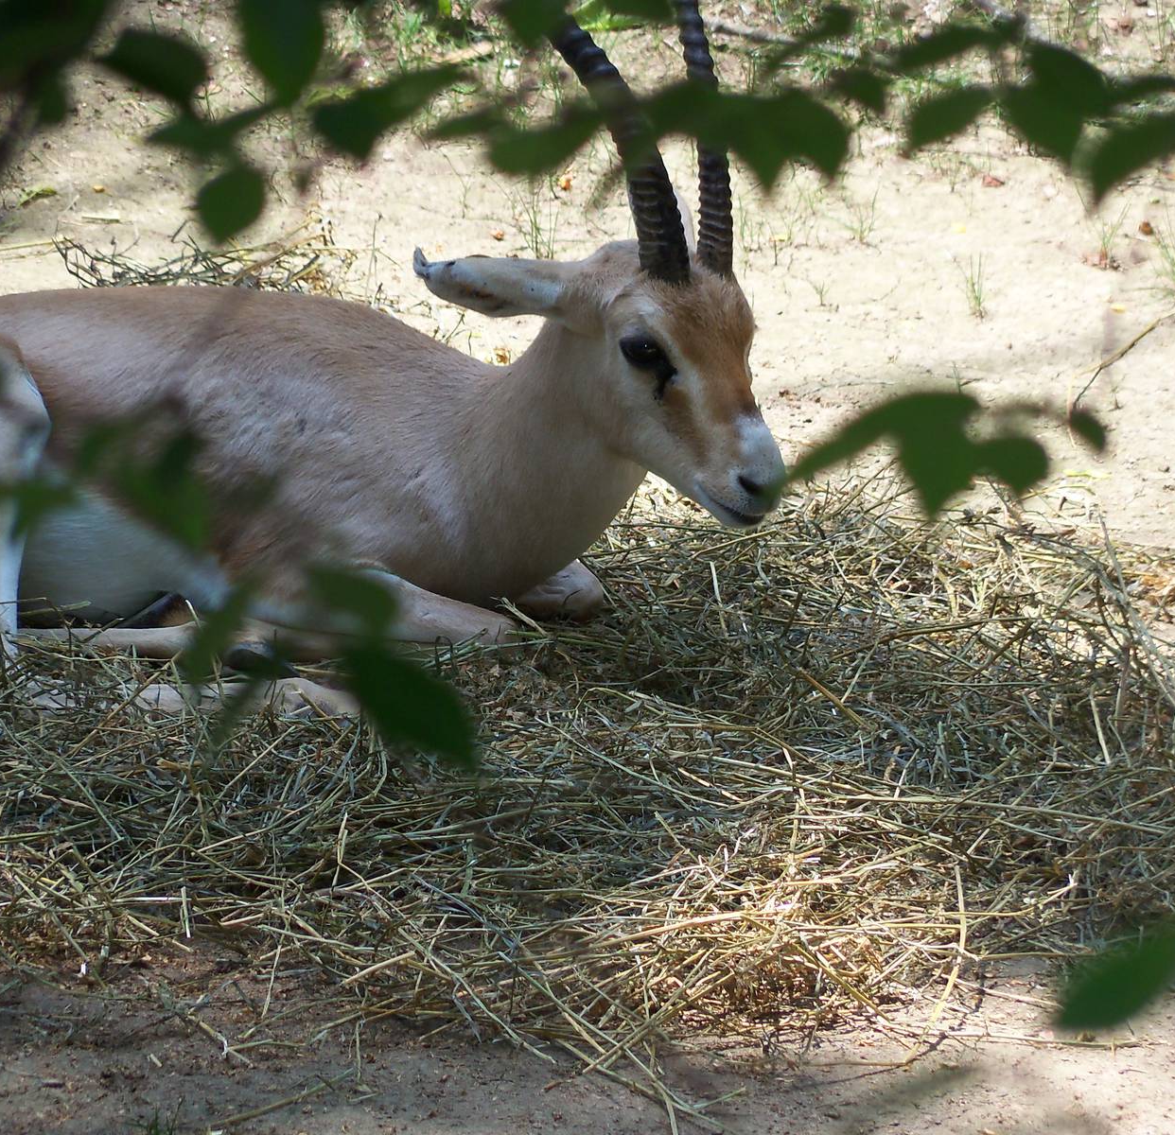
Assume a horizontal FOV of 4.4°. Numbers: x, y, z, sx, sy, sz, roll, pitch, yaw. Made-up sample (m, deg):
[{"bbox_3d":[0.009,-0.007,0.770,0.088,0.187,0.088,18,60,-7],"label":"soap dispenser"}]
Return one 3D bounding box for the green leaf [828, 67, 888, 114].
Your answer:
[{"bbox_3d":[0.117,-0.206,6.600,0.026,0.020,0.028,0,14,0],"label":"green leaf"}]

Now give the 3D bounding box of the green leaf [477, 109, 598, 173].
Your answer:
[{"bbox_3d":[-0.021,-0.181,6.500,0.054,0.028,0.035,0,14,0],"label":"green leaf"}]

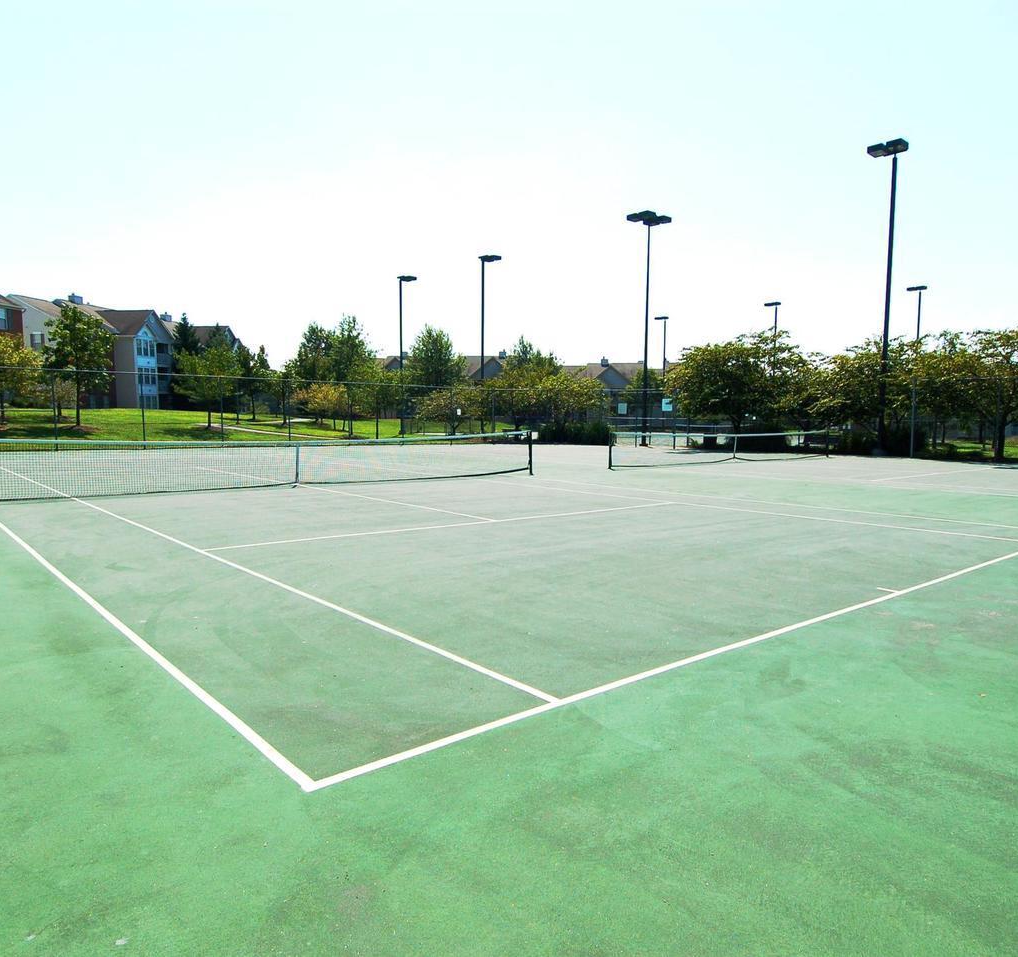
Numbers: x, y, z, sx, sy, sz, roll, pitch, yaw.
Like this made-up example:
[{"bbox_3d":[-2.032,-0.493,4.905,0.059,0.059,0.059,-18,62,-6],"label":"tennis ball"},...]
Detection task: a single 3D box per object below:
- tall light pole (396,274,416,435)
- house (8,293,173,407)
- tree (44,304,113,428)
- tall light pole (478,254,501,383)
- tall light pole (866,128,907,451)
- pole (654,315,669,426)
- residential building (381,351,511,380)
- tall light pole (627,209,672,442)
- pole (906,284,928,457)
[{"bbox_3d":[-8.276,-9.828,58.245,1.231,12.515,1.077,-3,6,-39],"label":"tall light pole"},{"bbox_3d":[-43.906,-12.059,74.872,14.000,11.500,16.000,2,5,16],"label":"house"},{"bbox_3d":[-25.793,-6.778,43.120,3.800,7.100,3.800,-2,6,-31],"label":"tree"},{"bbox_3d":[-1.505,-9.085,50.438,1.231,12.515,1.026,-3,6,-39],"label":"tall light pole"},{"bbox_3d":[14.979,-7.059,28.869,1.077,12.515,1.077,-3,6,-39],"label":"tall light pole"},{"bbox_3d":[16.480,-11.254,78.233,1.231,12.515,1.180,-3,6,-39],"label":"pole"},{"bbox_3d":[-11.456,-15.662,127.400,25.000,11.600,13.500,1,5,0],"label":"residential building"},{"bbox_3d":[7.389,-8.018,39.109,1.847,12.515,1.436,-3,6,-39],"label":"tall light pole"},{"bbox_3d":[33.251,-9.448,59.272,1.231,12.515,1.180,-3,6,-39],"label":"pole"}]

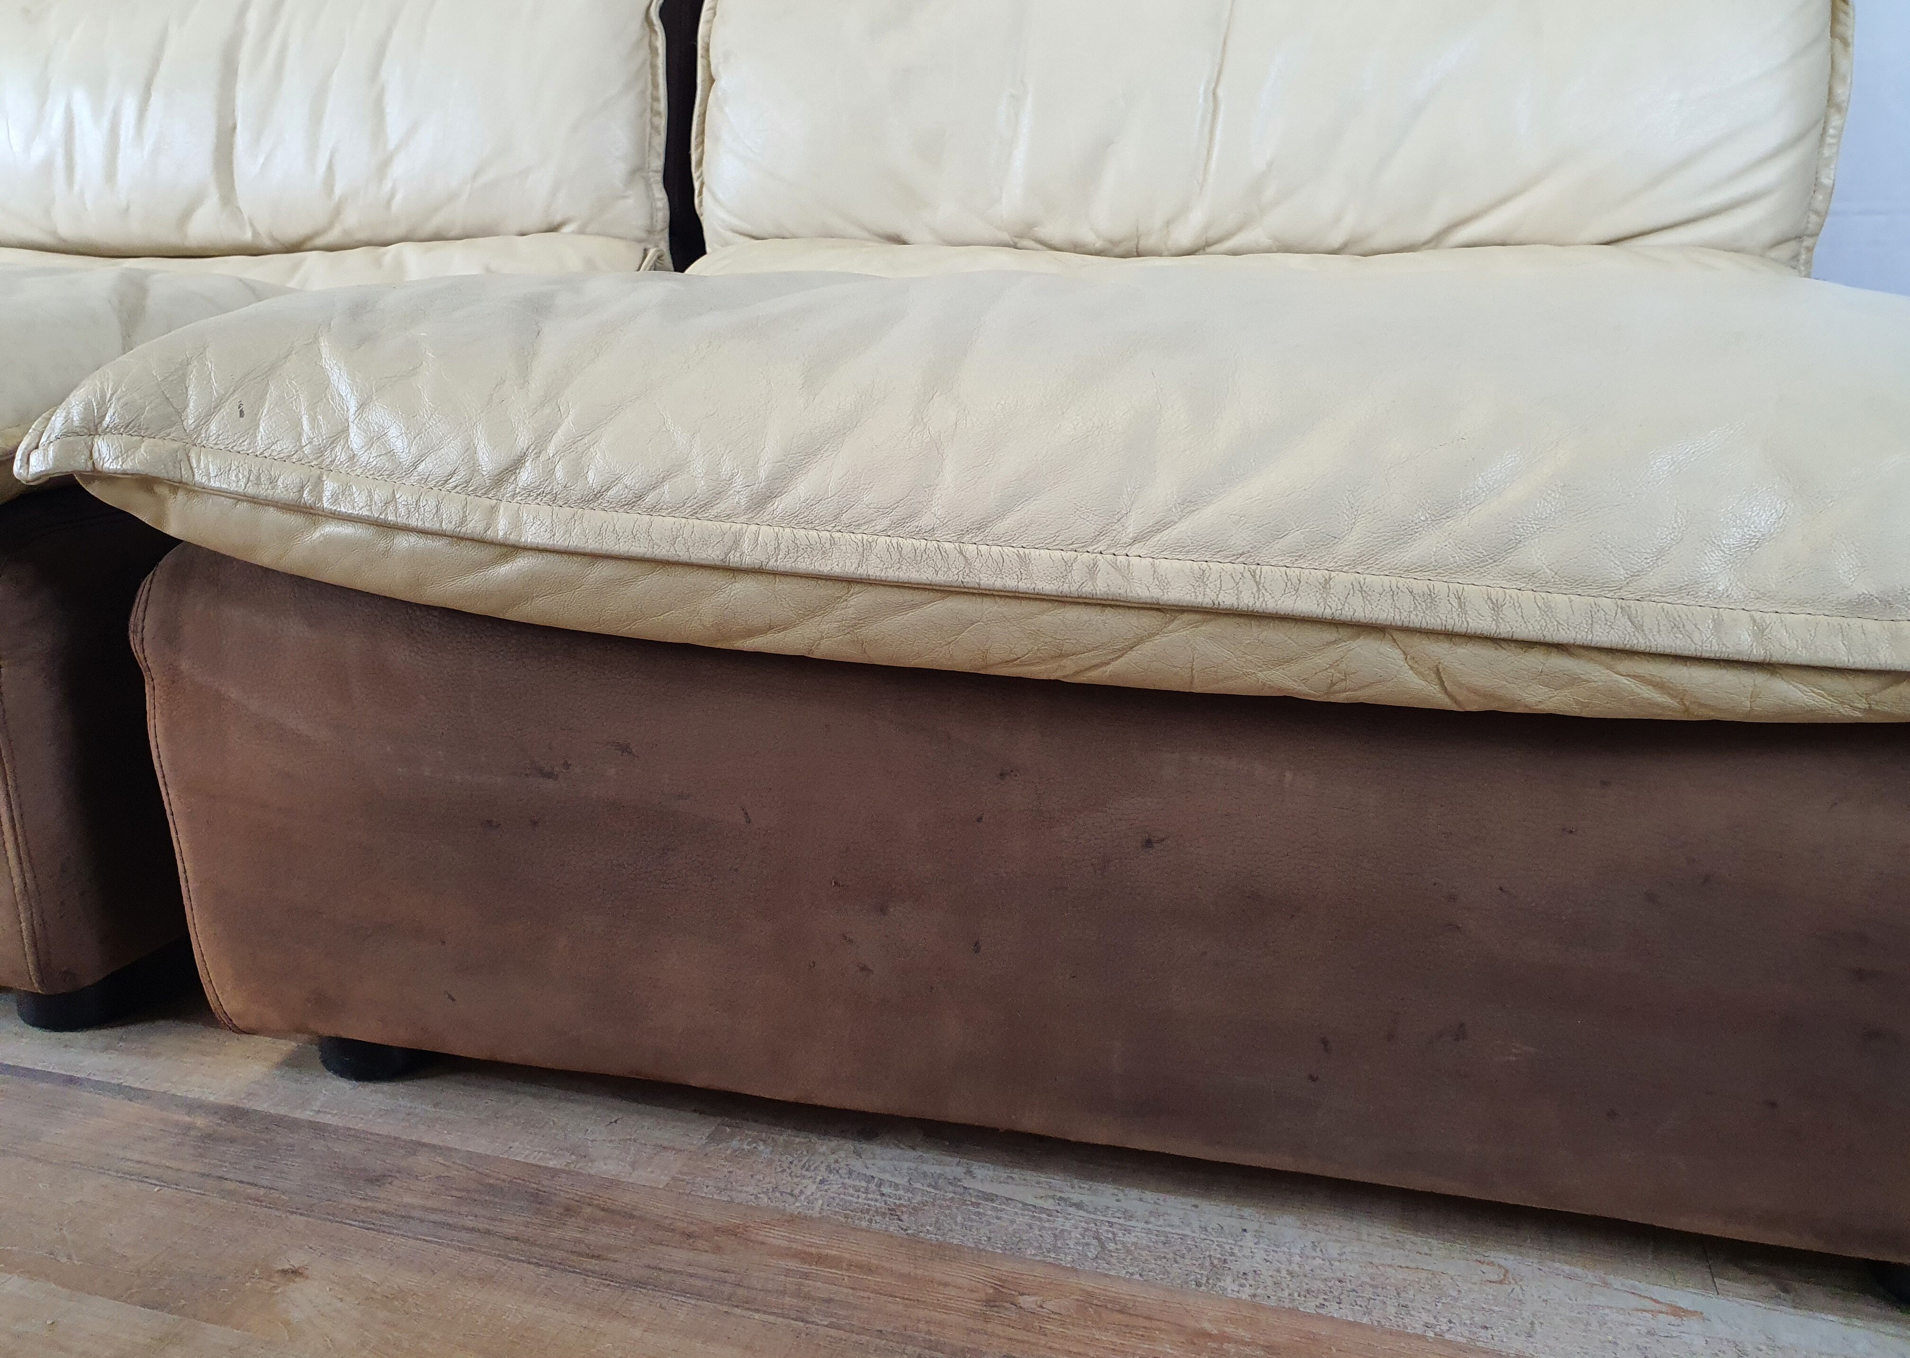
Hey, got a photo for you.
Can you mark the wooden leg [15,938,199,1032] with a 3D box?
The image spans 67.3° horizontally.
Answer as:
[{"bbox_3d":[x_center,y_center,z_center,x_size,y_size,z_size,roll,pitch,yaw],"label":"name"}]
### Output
[{"bbox_3d":[-0.499,0.166,0.819,0.064,0.042,0.064,4,21,11],"label":"wooden leg"}]

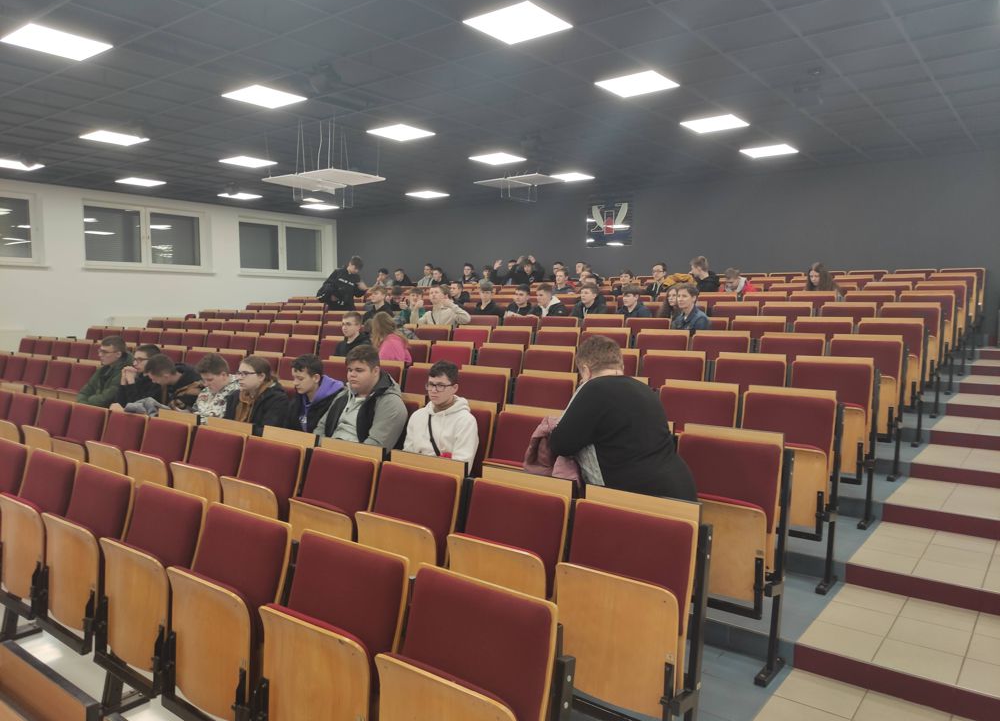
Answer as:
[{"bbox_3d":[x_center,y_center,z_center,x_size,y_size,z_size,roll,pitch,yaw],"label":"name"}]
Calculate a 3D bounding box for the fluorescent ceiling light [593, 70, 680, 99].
[{"bbox_3d":[1.234,-2.510,6.508,0.590,0.040,0.590,4,6,38],"label":"fluorescent ceiling light"}]

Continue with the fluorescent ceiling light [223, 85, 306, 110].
[{"bbox_3d":[-2.283,-2.574,7.022,0.600,0.060,0.600,4,6,38],"label":"fluorescent ceiling light"}]

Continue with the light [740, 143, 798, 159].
[{"bbox_3d":[3.464,-2.680,9.275,0.580,0.050,0.580,4,6,38],"label":"light"}]

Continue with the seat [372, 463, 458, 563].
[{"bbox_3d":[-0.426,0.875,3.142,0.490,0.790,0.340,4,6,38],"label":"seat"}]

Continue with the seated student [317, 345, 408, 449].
[{"bbox_3d":[-0.882,0.582,4.187,0.600,1.280,0.720,4,6,38],"label":"seated student"}]

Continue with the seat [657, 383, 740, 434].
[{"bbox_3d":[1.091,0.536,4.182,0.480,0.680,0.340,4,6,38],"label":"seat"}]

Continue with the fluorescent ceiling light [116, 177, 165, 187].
[{"bbox_3d":[-6.031,-3.012,12.140,0.600,0.060,0.600,4,6,38],"label":"fluorescent ceiling light"}]

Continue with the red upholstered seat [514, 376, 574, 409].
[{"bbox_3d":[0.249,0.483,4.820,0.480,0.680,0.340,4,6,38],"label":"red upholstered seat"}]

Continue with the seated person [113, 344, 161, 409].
[{"bbox_3d":[-2.888,0.518,5.716,0.760,1.250,0.520,-4,6,-44],"label":"seated person"}]

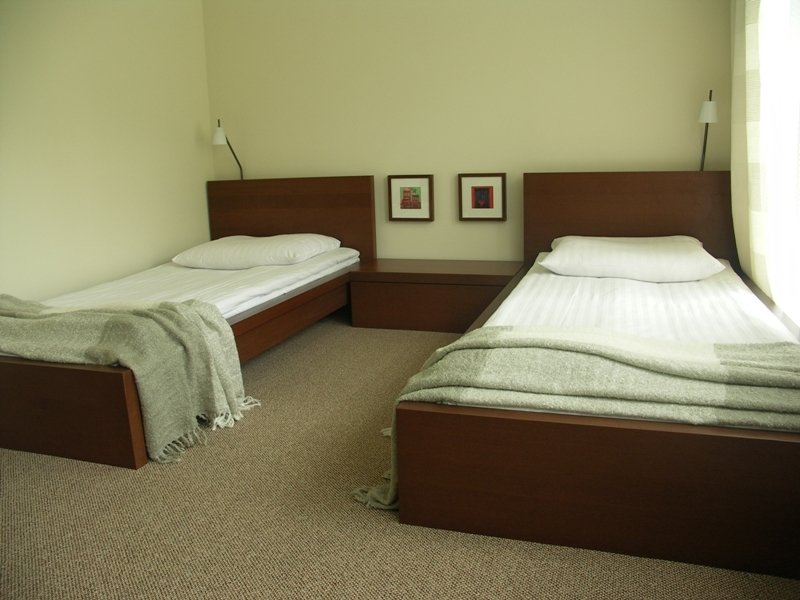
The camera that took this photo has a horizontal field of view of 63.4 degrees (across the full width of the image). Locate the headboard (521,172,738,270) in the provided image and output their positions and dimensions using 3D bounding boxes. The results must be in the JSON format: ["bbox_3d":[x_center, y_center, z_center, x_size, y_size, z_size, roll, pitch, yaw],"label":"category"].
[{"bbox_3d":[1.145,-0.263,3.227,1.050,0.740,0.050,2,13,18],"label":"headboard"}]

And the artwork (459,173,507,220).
[{"bbox_3d":[0.442,-0.544,3.432,0.252,0.250,0.034,2,13,18],"label":"artwork"}]

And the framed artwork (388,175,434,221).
[{"bbox_3d":[0.067,-0.558,3.555,0.252,0.250,0.034,2,13,18],"label":"framed artwork"}]

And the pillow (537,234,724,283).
[{"bbox_3d":[1.026,-0.197,2.902,0.750,0.130,0.500,2,13,18],"label":"pillow"}]

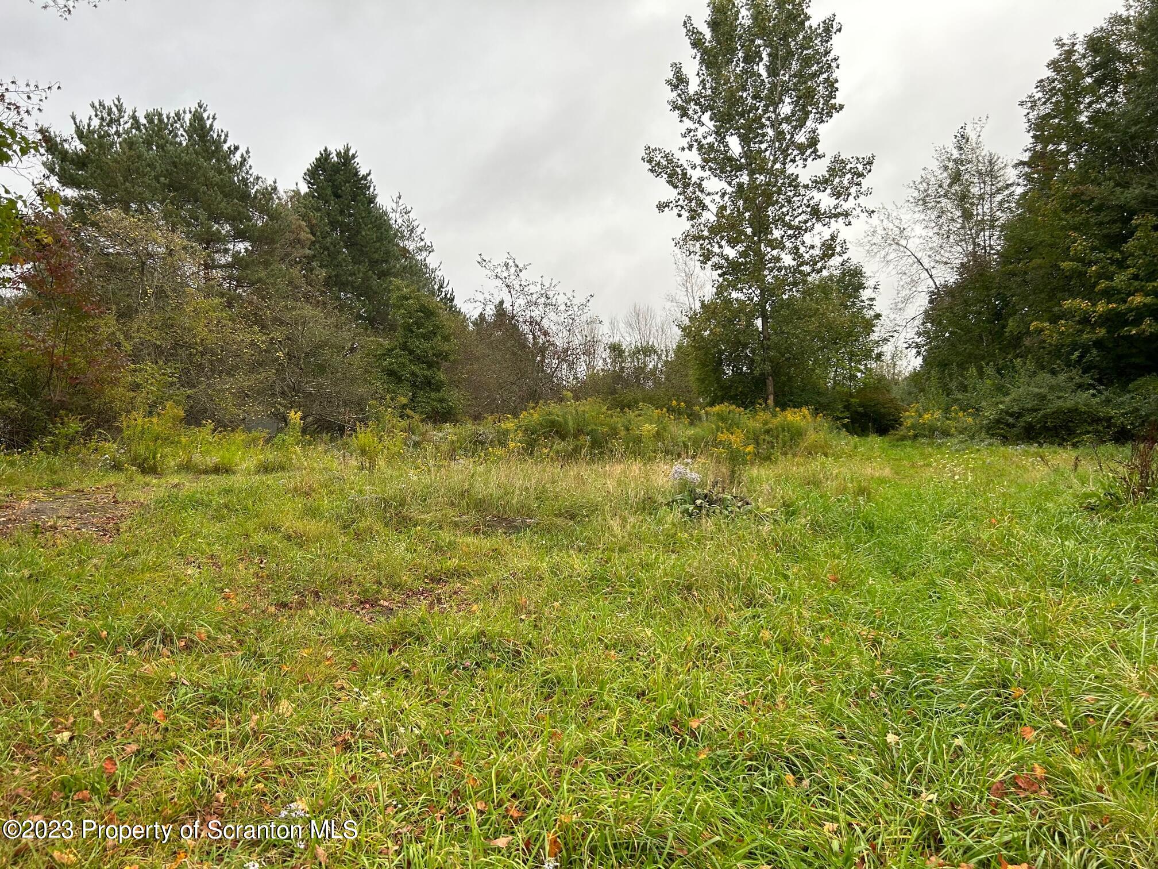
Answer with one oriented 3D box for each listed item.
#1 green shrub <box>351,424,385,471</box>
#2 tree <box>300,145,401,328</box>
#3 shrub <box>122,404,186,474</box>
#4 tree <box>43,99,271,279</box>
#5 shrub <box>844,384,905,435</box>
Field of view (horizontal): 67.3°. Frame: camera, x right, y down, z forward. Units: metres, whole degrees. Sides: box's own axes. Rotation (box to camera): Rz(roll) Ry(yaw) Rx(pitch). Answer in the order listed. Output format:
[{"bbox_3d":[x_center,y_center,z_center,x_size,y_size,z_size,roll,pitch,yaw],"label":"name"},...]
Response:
[{"bbox_3d":[-3.716,0.222,15.319,0.600,0.843,0.580,0,3,0],"label":"green shrub"},{"bbox_3d":[-8.633,-5.522,33.244,4.300,10.900,4.300,0,3,0],"label":"tree"},{"bbox_3d":[-7.512,0.063,15.327,1.120,1.225,1.000,0,3,0],"label":"shrub"},{"bbox_3d":[-15.074,-6.152,31.259,8.000,11.600,7.200,0,3,0],"label":"tree"},{"bbox_3d":[9.864,-0.830,29.038,2.000,1.689,2.000,0,3,0],"label":"shrub"}]

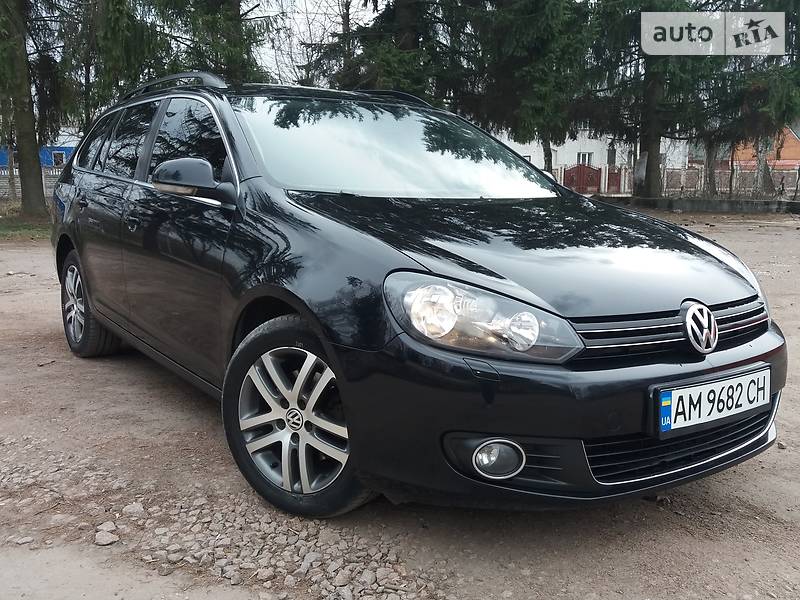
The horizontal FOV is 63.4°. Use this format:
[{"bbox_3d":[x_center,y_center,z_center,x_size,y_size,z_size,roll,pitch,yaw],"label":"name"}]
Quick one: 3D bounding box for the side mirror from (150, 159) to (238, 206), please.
[{"bbox_3d":[-0.725,-0.417,2.264,0.240,0.160,0.170,-5,11,-39],"label":"side mirror"}]

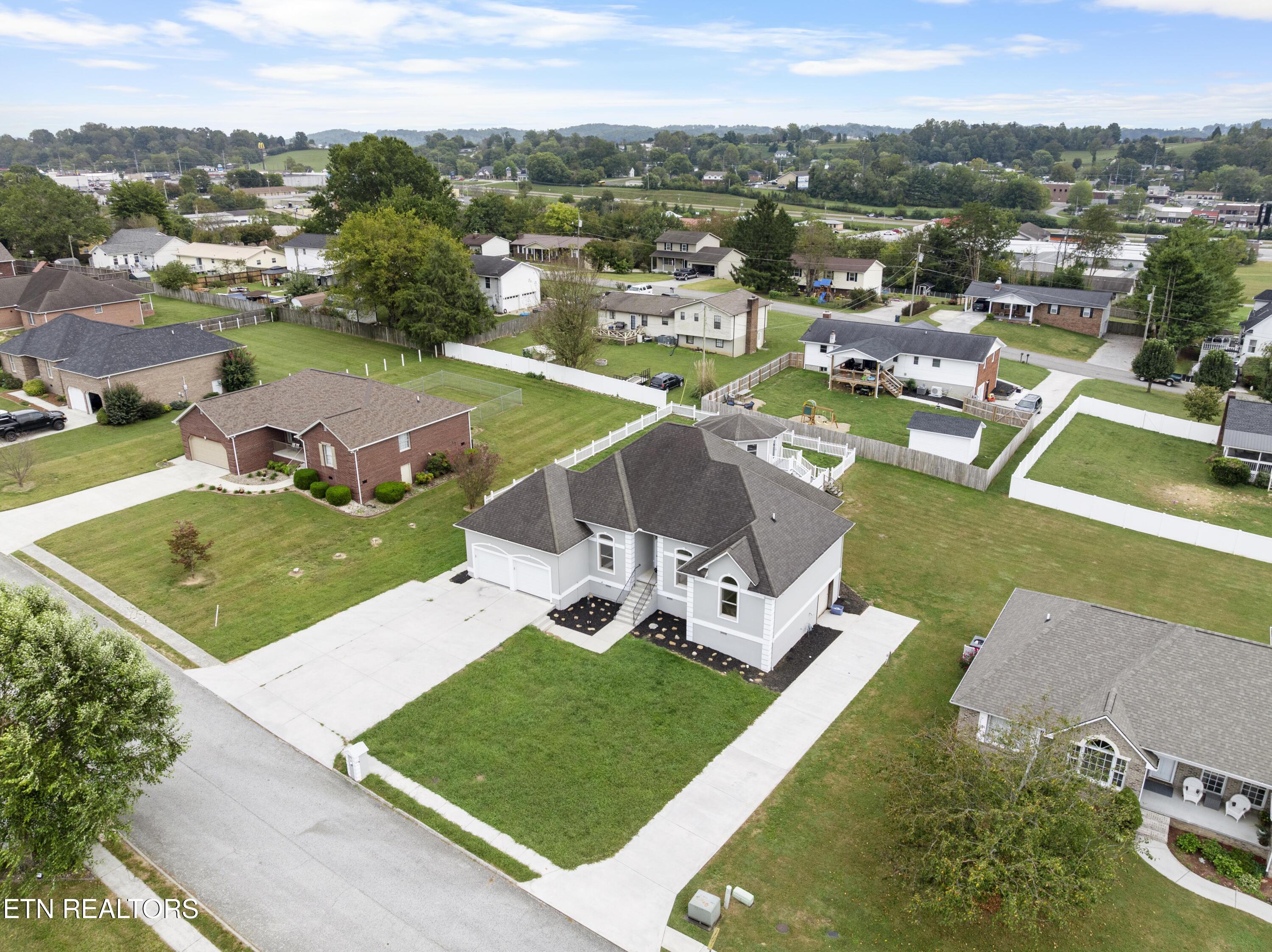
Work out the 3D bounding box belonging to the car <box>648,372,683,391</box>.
[{"bbox_3d":[3.377,-10.357,95.789,1.950,1.820,5.000,12,24,30],"label":"car"}]

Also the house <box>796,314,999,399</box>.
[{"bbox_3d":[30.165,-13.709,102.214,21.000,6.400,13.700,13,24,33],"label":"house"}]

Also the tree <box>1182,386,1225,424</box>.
[{"bbox_3d":[57.927,-7.206,90.000,4.100,4.130,4.100,13,24,31],"label":"tree"}]

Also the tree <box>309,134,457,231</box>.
[{"bbox_3d":[-44.795,-48.376,157.833,24.500,24.600,24.500,-1,20,0],"label":"tree"}]

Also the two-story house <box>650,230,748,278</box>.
[{"bbox_3d":[12.608,-44.640,175.671,16.000,7.830,11.600,13,24,33],"label":"two-story house"}]

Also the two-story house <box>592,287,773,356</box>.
[{"bbox_3d":[6.415,-21.477,118.523,21.900,6.800,11.600,12,24,30],"label":"two-story house"}]

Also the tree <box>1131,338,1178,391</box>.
[{"bbox_3d":[56.307,-11.963,95.518,4.500,6.000,4.500,-1,20,0],"label":"tree"}]

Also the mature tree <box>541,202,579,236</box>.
[{"bbox_3d":[-16.786,-54.613,195.071,8.314,11.274,8.314,-2,20,-4],"label":"mature tree"}]

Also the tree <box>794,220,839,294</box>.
[{"bbox_3d":[29.104,-35.535,144.404,7.400,12.170,7.400,3,21,11],"label":"tree"}]

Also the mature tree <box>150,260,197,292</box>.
[{"bbox_3d":[-68.769,-29.315,130.848,6.400,5.600,6.400,-1,20,0],"label":"mature tree"}]

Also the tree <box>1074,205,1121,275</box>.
[{"bbox_3d":[70.556,-32.796,134.697,6.700,16.500,6.700,-1,20,0],"label":"tree"}]

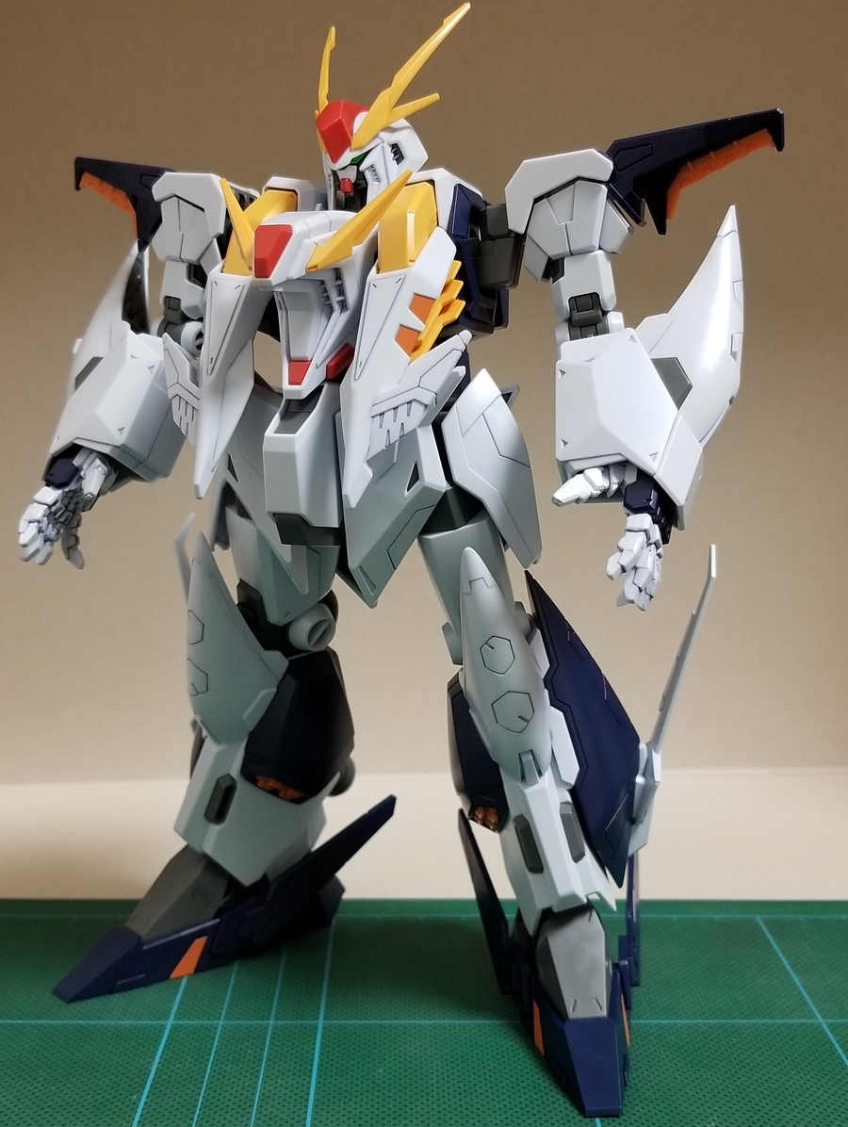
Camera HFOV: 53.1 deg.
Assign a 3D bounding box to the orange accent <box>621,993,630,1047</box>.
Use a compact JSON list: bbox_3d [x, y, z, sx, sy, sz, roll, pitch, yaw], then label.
[{"bbox_3d":[0.039,0.088,0.164,0.001,0.008,0.006,7,16,20],"label":"orange accent"}]

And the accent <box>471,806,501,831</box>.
[{"bbox_3d":[0.012,0.050,0.167,0.005,0.004,0.006,4,16,10],"label":"accent"}]

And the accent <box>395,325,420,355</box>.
[{"bbox_3d":[-0.002,-0.031,0.117,0.002,0.004,0.005,14,20,39],"label":"accent"}]

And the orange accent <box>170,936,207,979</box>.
[{"bbox_3d":[-0.049,0.083,0.178,0.008,0.008,0.002,-4,16,-19],"label":"orange accent"}]

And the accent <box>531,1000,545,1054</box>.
[{"bbox_3d":[0.022,0.089,0.163,0.001,0.008,0.006,-6,17,-23],"label":"accent"}]

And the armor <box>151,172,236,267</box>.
[{"bbox_3d":[-0.038,-0.060,0.149,0.015,0.017,0.013,7,16,20],"label":"armor"}]

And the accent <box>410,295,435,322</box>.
[{"bbox_3d":[0.000,-0.035,0.118,0.002,0.004,0.005,14,20,39],"label":"accent"}]

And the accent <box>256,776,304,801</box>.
[{"bbox_3d":[-0.029,0.045,0.171,0.009,0.005,0.005,-3,16,-16],"label":"accent"}]

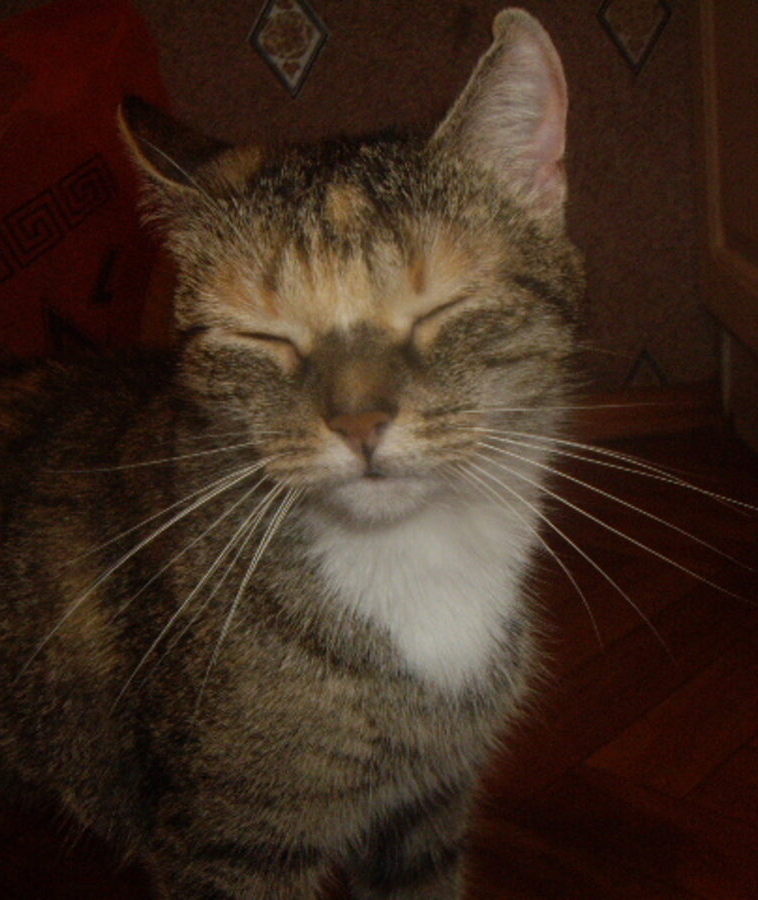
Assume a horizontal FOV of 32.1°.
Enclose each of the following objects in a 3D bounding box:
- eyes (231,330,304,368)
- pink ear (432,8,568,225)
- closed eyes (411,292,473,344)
[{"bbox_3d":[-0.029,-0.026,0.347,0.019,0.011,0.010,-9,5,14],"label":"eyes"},{"bbox_3d":[0.035,-0.095,0.377,0.039,0.059,0.033,-4,7,-15],"label":"pink ear"},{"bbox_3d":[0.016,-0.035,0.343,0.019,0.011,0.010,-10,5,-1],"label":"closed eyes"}]

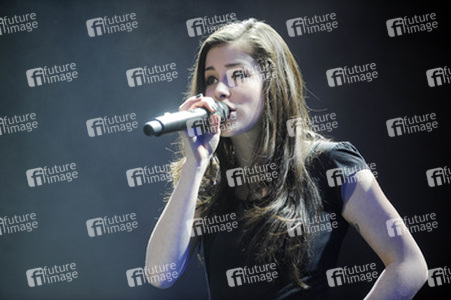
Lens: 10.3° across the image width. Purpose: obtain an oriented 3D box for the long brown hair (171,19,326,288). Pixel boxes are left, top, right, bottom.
[{"bbox_3d":[0.044,0.007,5.000,0.250,0.520,0.250,-3,-6,34],"label":"long brown hair"}]

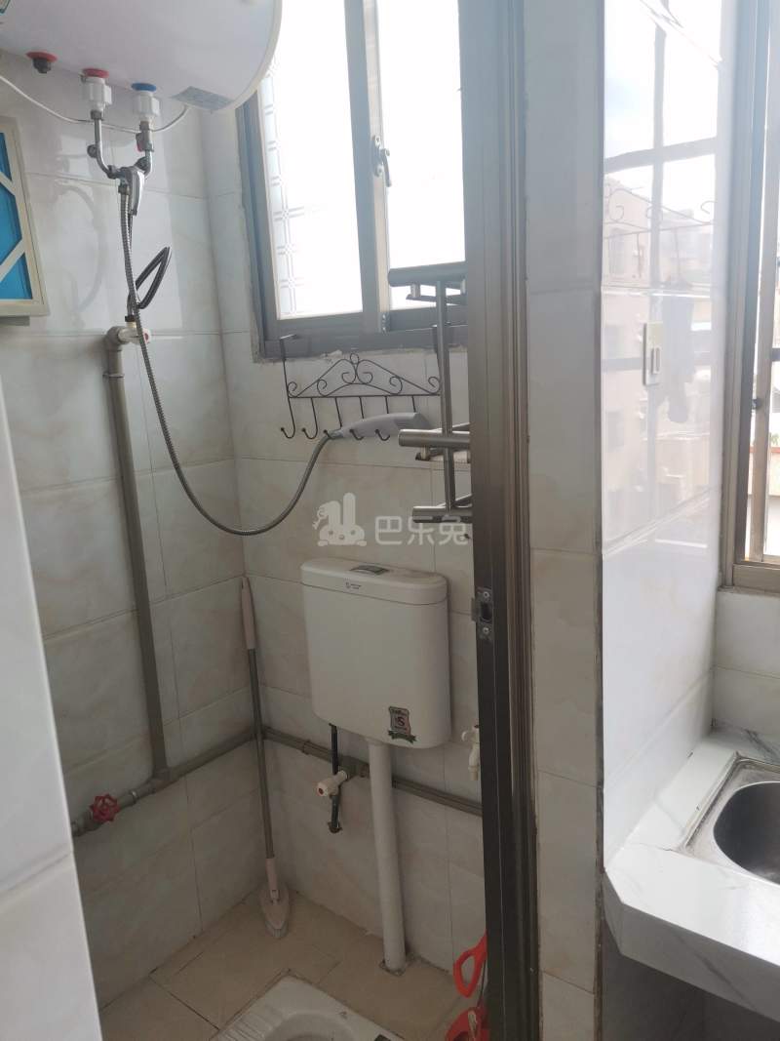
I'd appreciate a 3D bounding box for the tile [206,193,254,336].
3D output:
[{"bbox_3d":[-0.364,-0.594,1.818,0.110,0.300,0.012,6,15,37],"label":"tile"}]

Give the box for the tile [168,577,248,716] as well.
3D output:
[{"bbox_3d":[-0.443,0.305,1.943,0.012,0.300,0.242,6,15,38],"label":"tile"}]

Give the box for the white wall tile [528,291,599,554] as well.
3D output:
[{"bbox_3d":[0.205,-0.111,0.912,0.087,0.300,0.012,6,15,36],"label":"white wall tile"}]

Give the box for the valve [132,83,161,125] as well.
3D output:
[{"bbox_3d":[-0.451,-0.767,1.441,0.047,0.070,0.043,6,15,37],"label":"valve"}]

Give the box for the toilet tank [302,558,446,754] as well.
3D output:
[{"bbox_3d":[-0.039,0.280,1.701,0.346,0.352,0.105,6,15,37],"label":"toilet tank"}]

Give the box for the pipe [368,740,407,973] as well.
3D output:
[{"bbox_3d":[-0.006,0.759,1.801,0.050,0.615,0.050,6,15,37],"label":"pipe"}]

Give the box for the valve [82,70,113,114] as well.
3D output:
[{"bbox_3d":[-0.512,-0.746,1.364,0.047,0.070,0.043,6,15,37],"label":"valve"}]

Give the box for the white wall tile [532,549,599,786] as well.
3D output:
[{"bbox_3d":[0.221,0.183,0.974,0.087,0.300,0.012,6,15,36],"label":"white wall tile"}]

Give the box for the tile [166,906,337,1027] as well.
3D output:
[{"bbox_3d":[-0.324,1.084,1.863,0.302,0.012,0.300,6,15,37],"label":"tile"}]

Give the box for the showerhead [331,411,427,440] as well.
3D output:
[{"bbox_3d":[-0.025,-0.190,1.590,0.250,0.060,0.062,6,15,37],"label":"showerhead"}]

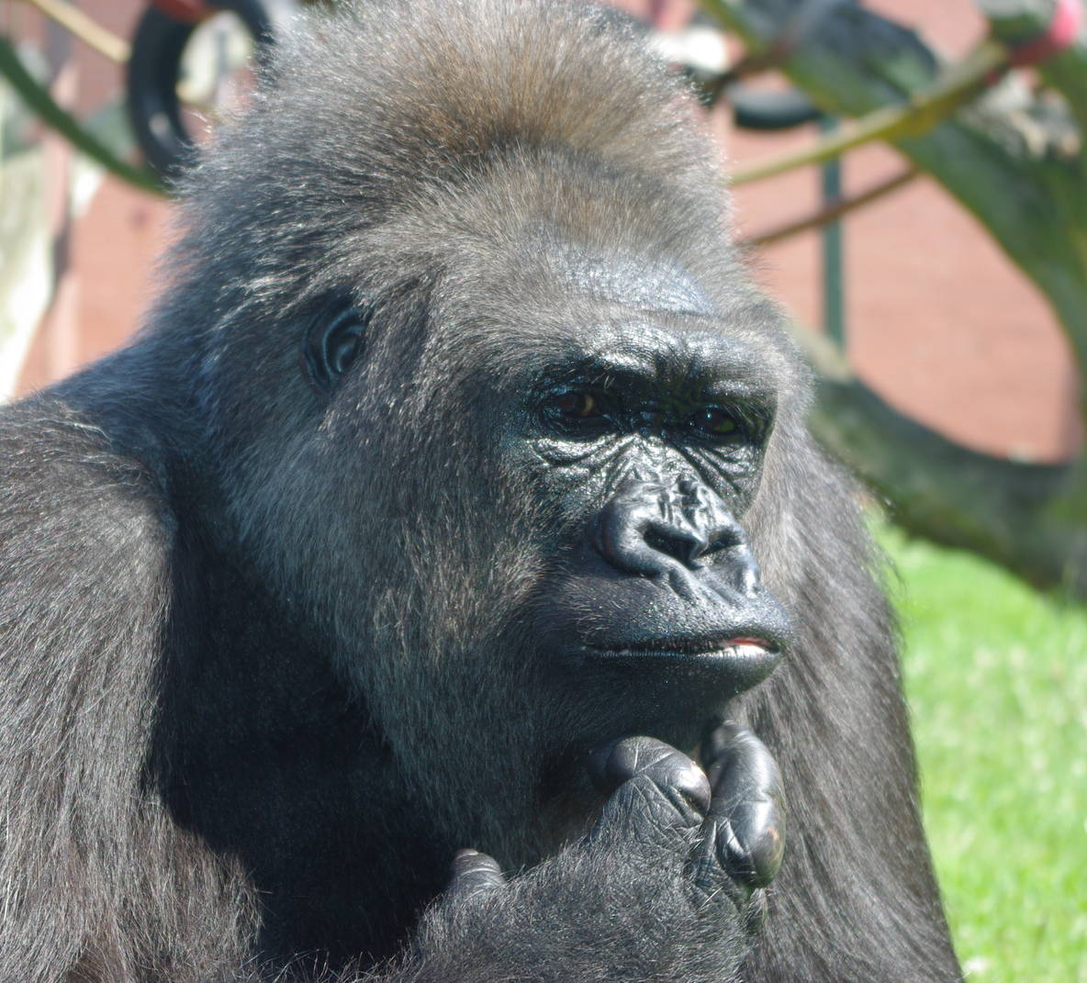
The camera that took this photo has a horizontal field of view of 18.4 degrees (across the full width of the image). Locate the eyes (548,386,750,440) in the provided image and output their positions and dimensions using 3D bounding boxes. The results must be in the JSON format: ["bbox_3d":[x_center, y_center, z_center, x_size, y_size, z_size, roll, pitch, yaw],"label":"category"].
[{"bbox_3d":[0.045,-0.035,1.500,0.094,0.021,0.031,6,6,-35],"label":"eyes"}]

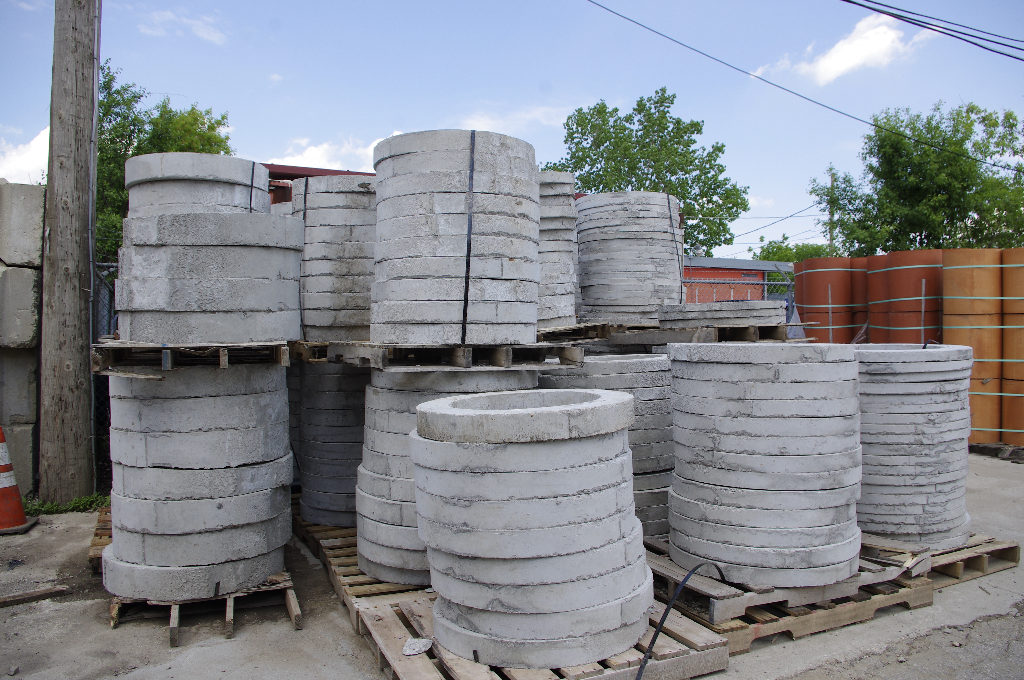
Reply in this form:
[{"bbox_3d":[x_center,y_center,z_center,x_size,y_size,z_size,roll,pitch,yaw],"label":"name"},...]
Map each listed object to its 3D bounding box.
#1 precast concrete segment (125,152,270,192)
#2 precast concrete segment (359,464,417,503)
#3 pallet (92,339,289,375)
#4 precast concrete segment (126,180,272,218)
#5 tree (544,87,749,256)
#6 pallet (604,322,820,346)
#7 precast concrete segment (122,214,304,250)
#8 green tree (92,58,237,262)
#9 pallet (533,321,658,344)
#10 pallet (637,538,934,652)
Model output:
[{"bbox_3d":[-2.029,-1.041,4.988,0.860,0.157,0.860,-1,1,0],"label":"precast concrete segment"},{"bbox_3d":[-0.355,0.714,4.096,0.914,0.103,0.914,0,1,0],"label":"precast concrete segment"},{"bbox_3d":[-1.574,0.071,3.951,0.830,0.118,1.140,-1,1,-16],"label":"pallet"},{"bbox_3d":[-2.032,-0.890,5.005,0.860,0.148,0.860,-1,1,0],"label":"precast concrete segment"},{"bbox_3d":[3.850,-3.160,21.939,5.900,8.200,5.500,0,1,0],"label":"tree"},{"bbox_3d":[1.507,-0.038,5.880,1.016,0.120,1.219,-2,0,-29],"label":"pallet"},{"bbox_3d":[-1.516,-0.518,3.931,0.860,0.151,0.860,-1,1,0],"label":"precast concrete segment"},{"bbox_3d":[-5.500,-1.551,11.970,2.600,5.500,2.600,0,1,0],"label":"green tree"},{"bbox_3d":[0.040,-0.015,5.471,1.030,0.125,1.200,-7,4,-27],"label":"pallet"},{"bbox_3d":[1.148,1.111,3.667,1.230,0.235,0.970,-1,1,-25],"label":"pallet"}]

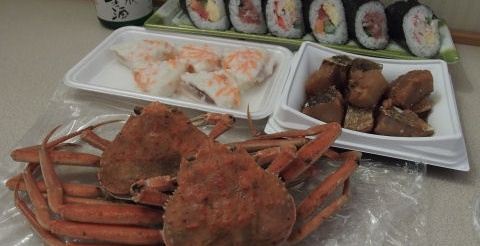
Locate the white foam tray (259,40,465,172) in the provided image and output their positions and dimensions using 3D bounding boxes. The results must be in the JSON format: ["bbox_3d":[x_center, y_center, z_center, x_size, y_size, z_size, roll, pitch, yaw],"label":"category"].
[{"bbox_3d":[0.107,-0.024,0.330,0.146,0.028,0.125,10,39,13],"label":"white foam tray"}]

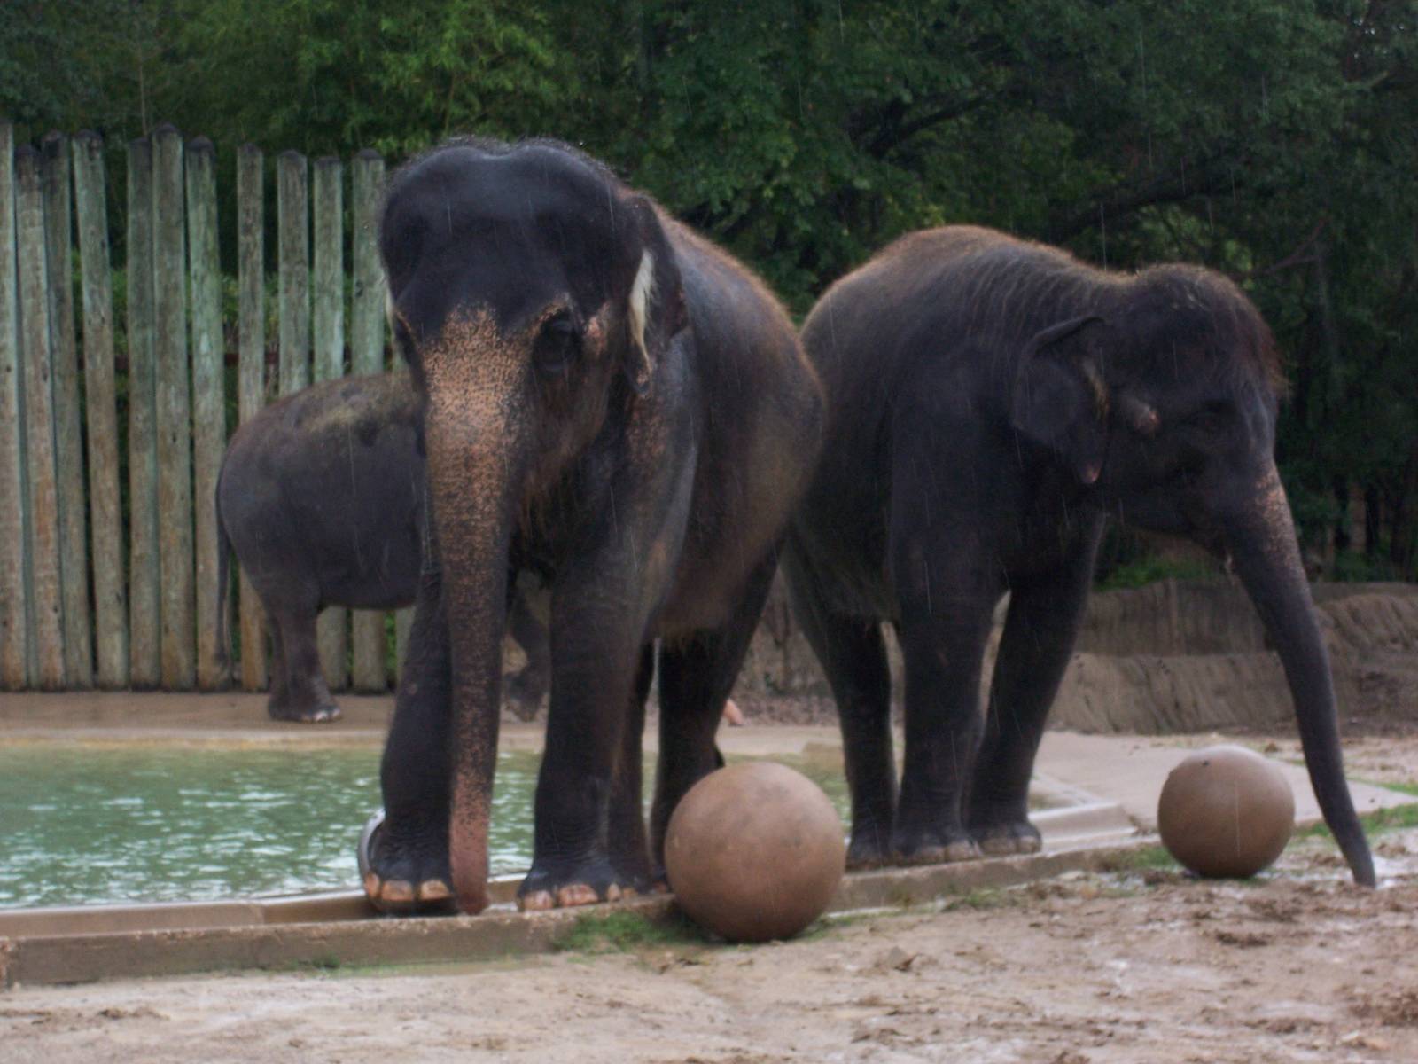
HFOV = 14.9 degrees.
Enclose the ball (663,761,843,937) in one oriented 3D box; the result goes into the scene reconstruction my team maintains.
[{"bbox_3d":[0.158,1.075,18.200,0.610,0.610,0.610,0,1,0],"label":"ball"}]

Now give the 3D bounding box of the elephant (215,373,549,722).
[{"bbox_3d":[-1.430,0.090,32.000,2.850,2.080,0.950,0,1,10],"label":"elephant"}]

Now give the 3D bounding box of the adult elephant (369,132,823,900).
[{"bbox_3d":[-0.280,0.000,18.500,1.100,2.520,2.800,0,1,27],"label":"adult elephant"}]

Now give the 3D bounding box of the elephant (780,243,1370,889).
[{"bbox_3d":[1.400,0.040,20.300,1.250,2.400,2.500,-1,1,-42],"label":"elephant"}]

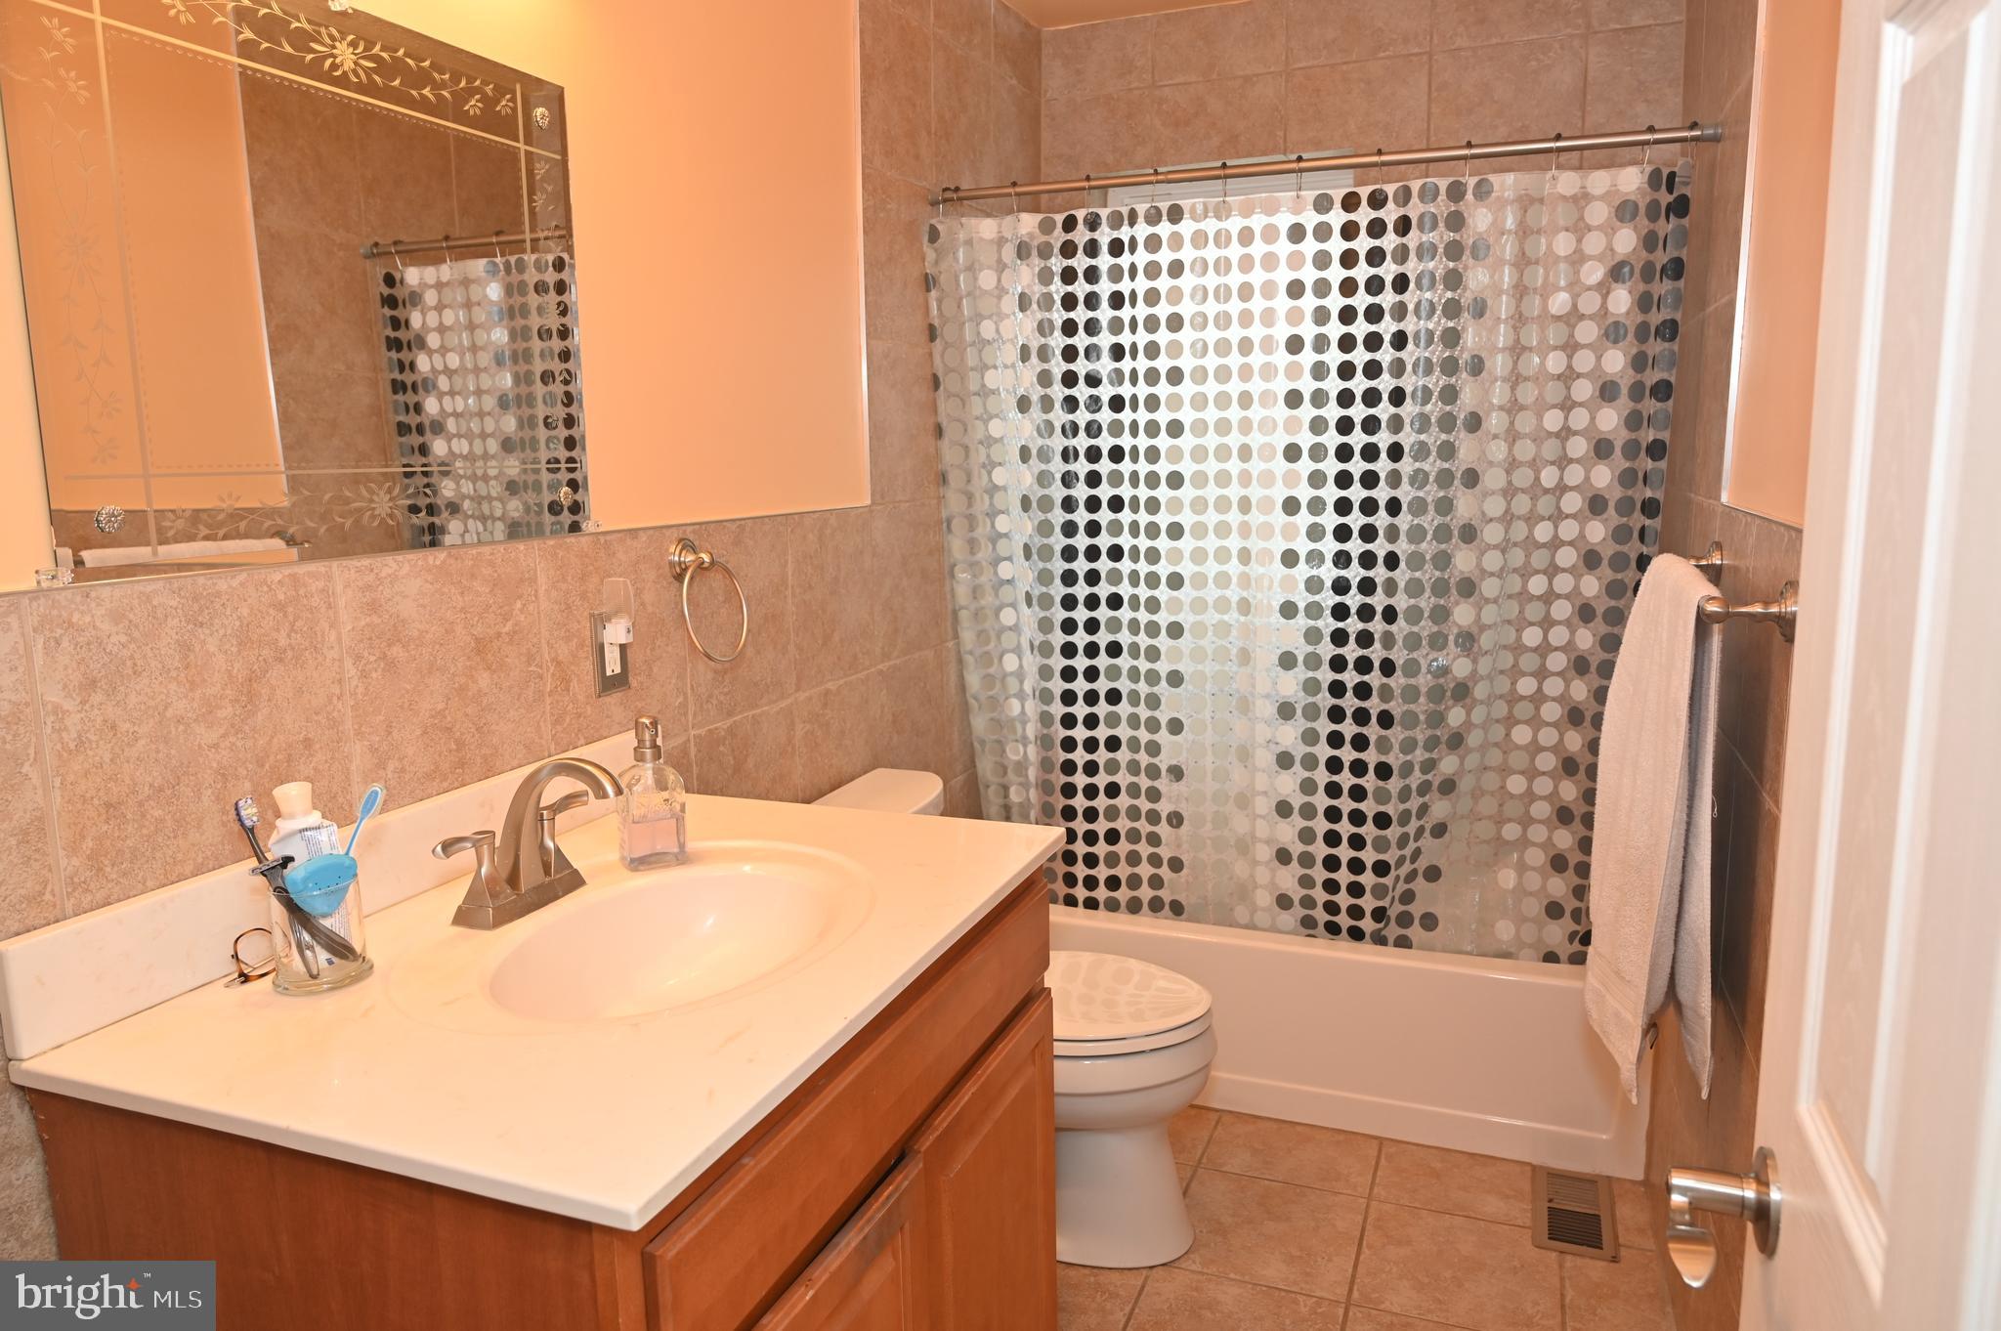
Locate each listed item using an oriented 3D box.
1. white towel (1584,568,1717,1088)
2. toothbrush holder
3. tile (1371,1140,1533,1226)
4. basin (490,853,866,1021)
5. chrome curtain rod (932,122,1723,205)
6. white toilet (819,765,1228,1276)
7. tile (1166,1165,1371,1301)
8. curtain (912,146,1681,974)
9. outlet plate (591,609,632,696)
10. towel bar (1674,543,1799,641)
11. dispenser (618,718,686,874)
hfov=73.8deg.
[{"bbox_3d":[0.896,0.206,1.819,0.131,0.683,0.376,3,10,21],"label":"white towel"},{"bbox_3d":[-0.657,0.249,1.283,0.086,0.108,0.086,3,10,21],"label":"toothbrush holder"},{"bbox_3d":[0.897,1.009,2.594,0.325,0.010,0.247,3,10,21],"label":"tile"},{"bbox_3d":[-0.329,0.344,1.449,0.319,0.140,0.510,3,10,21],"label":"basin"},{"bbox_3d":[0.554,-0.961,2.577,1.488,0.030,0.030,3,10,21],"label":"chrome curtain rod"},{"bbox_3d":[0.032,0.634,2.413,0.720,0.764,0.425,3,10,21],"label":"white toilet"},{"bbox_3d":[0.485,1.039,2.439,0.334,0.010,0.339,3,10,21],"label":"tile"},{"bbox_3d":[0.557,-0.079,2.752,1.460,1.693,0.130,3,10,21],"label":"curtain"},{"bbox_3d":[-0.537,-0.022,1.853,0.010,0.117,0.076,3,10,21],"label":"outlet plate"},{"bbox_3d":[0.945,-0.112,1.772,0.099,0.071,0.661,3,10,21],"label":"towel bar"},{"bbox_3d":[-0.425,0.152,1.628,0.066,0.181,0.056,-5,10,-24],"label":"dispenser"}]

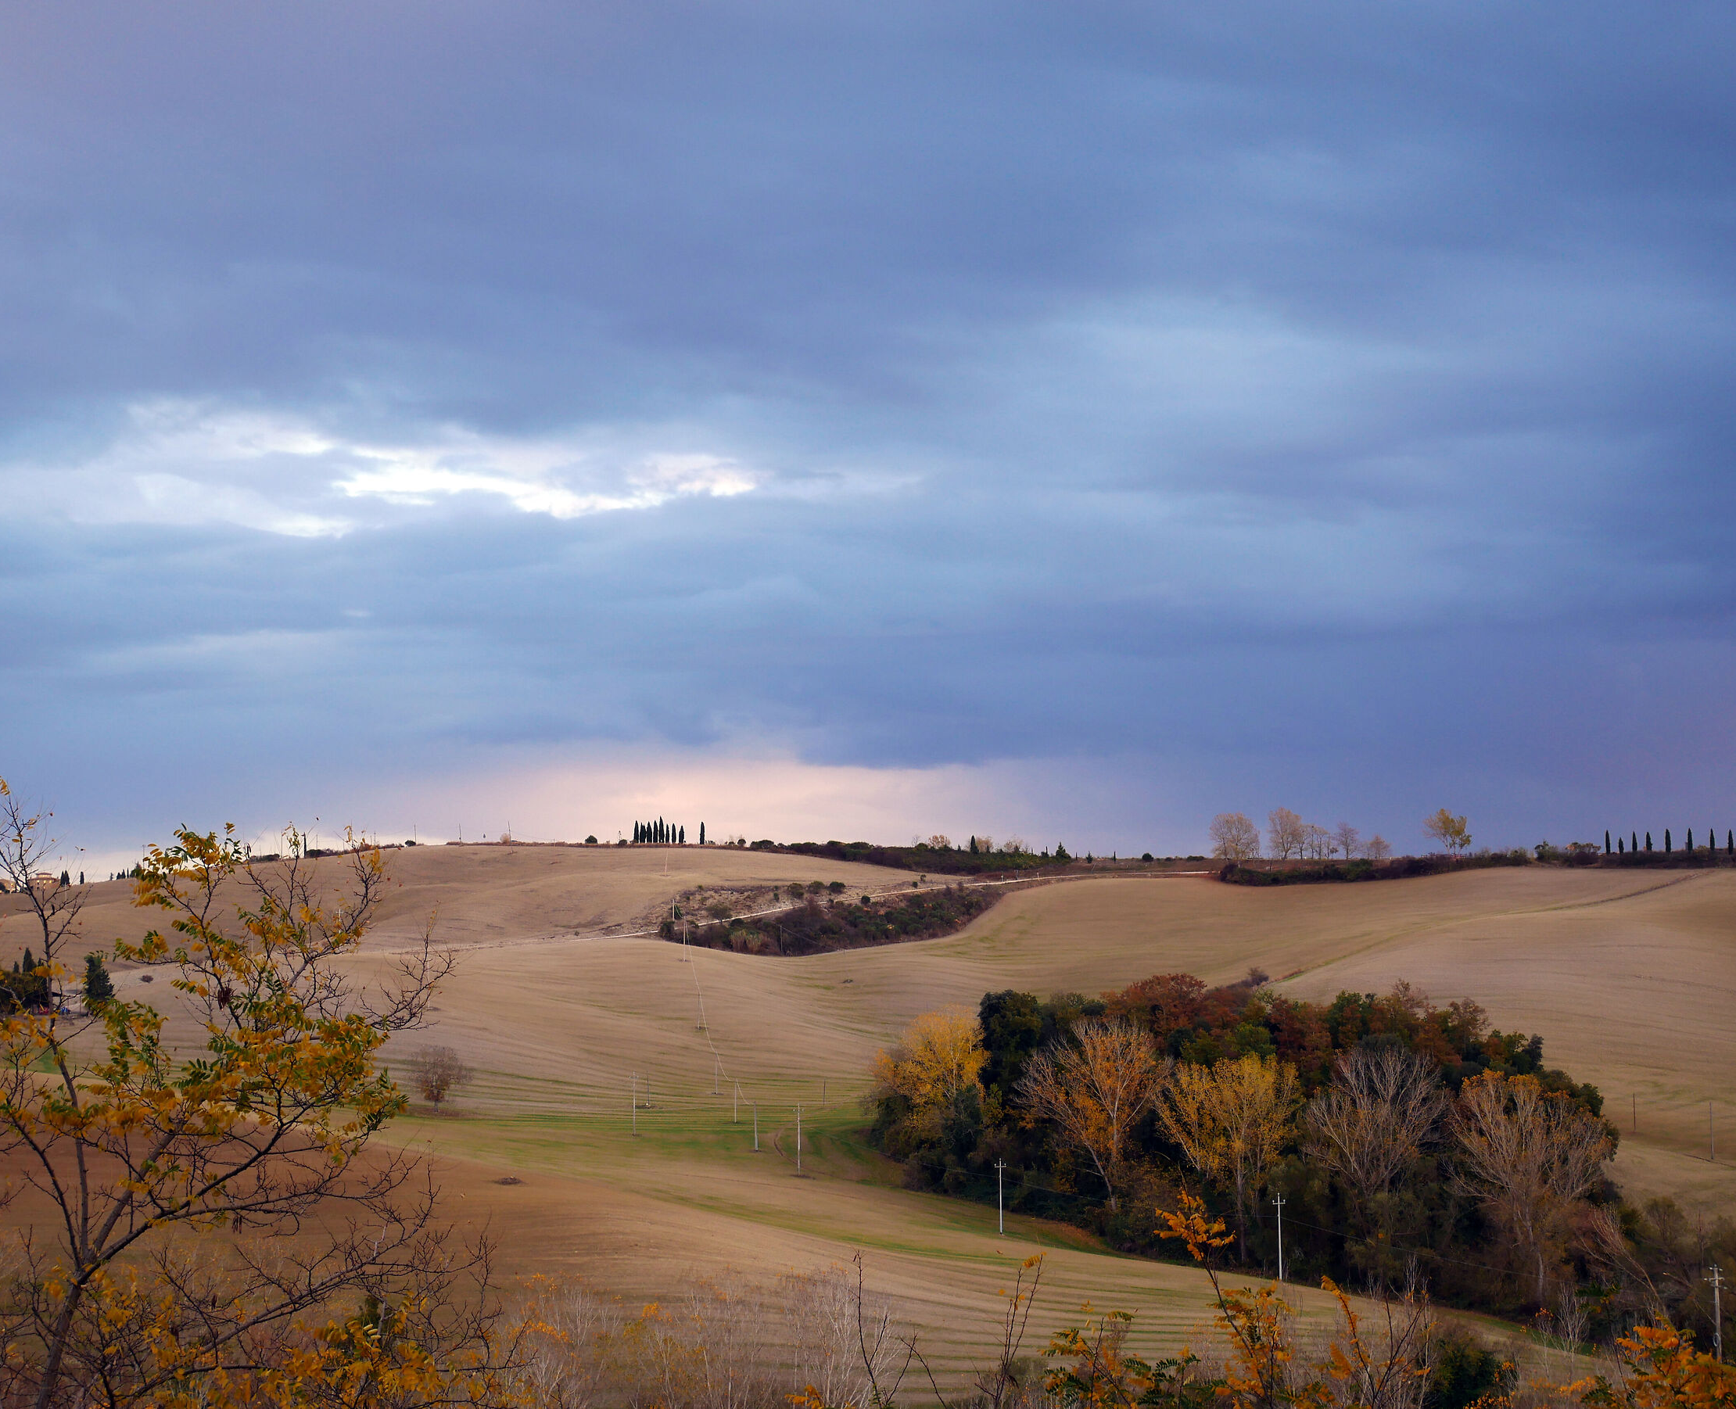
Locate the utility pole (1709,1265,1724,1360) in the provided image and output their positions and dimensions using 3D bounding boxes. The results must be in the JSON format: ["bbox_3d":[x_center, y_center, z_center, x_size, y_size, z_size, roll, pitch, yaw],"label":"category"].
[{"bbox_3d":[78.327,56.329,320.000,1.600,9.664,0.450,2,-3,-28],"label":"utility pole"}]

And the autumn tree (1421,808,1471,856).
[{"bbox_3d":[151.731,33.825,910.000,12.876,13.069,12.000,-1,-3,9],"label":"autumn tree"}]

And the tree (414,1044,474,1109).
[{"bbox_3d":[-73.369,64.435,600.000,10.644,11.531,10.000,0,-3,-7],"label":"tree"}]

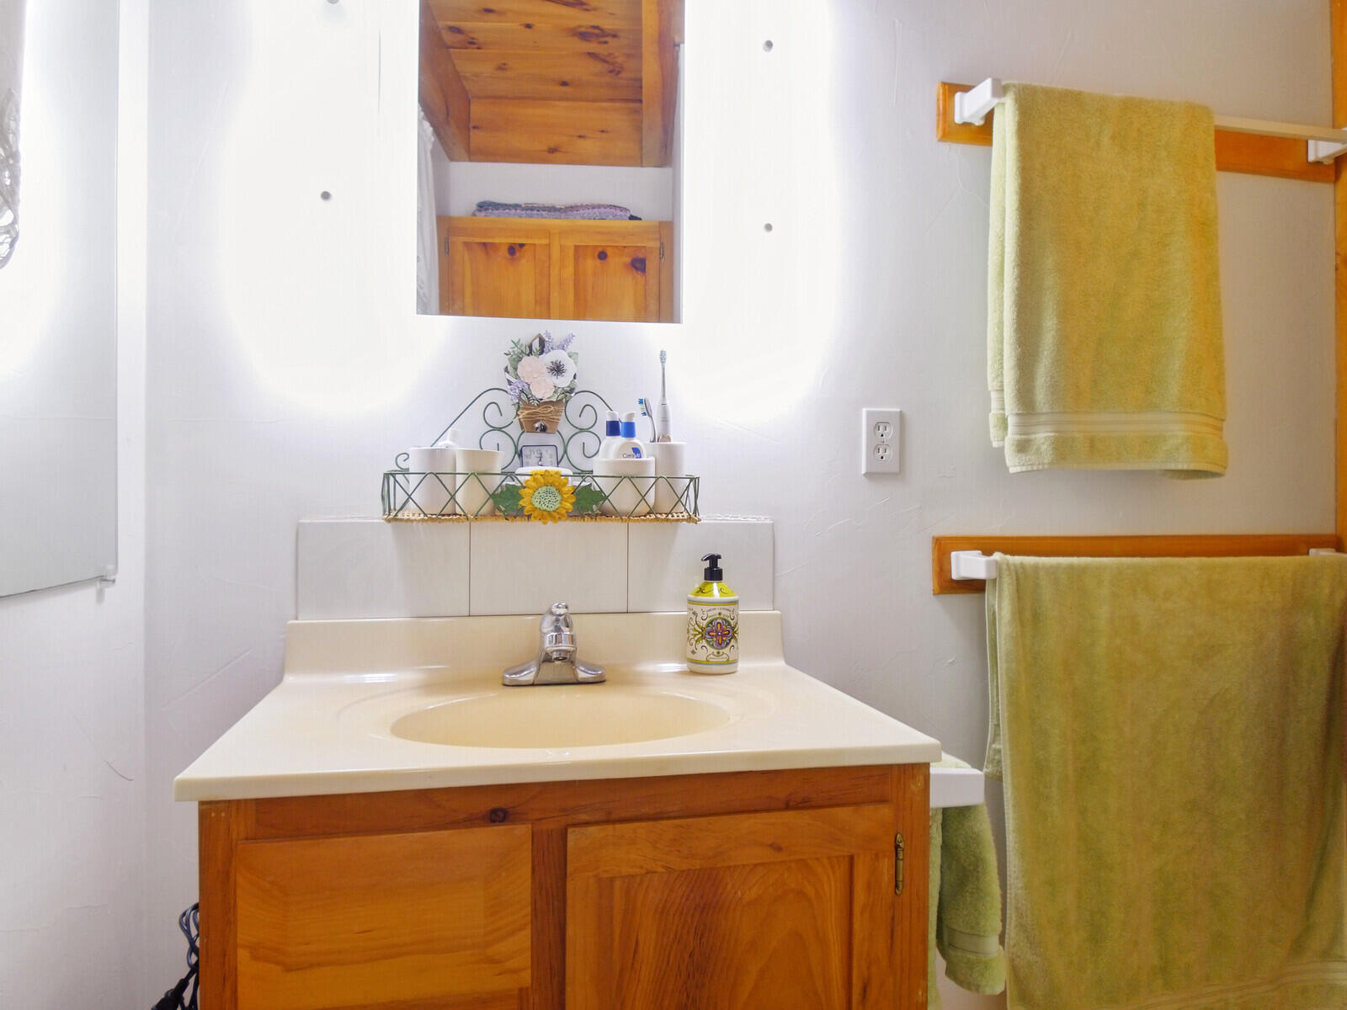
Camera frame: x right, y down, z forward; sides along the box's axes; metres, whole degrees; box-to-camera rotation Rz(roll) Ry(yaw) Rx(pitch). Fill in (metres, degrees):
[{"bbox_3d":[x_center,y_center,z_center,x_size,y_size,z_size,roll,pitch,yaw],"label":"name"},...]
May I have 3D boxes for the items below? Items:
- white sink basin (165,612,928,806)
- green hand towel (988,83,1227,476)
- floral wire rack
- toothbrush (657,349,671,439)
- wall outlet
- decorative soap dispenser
[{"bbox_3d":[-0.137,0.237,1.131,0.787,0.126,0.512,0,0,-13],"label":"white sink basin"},{"bbox_3d":[0.767,-0.384,1.515,0.442,0.658,0.080,0,0,-13],"label":"green hand towel"},{"bbox_3d":[-0.197,-0.079,1.321,0.468,0.211,0.113,0,0,-13],"label":"floral wire rack"},{"bbox_3d":[-0.014,-0.129,1.358,0.022,0.232,0.027,-1,3,-6],"label":"toothbrush"},{"bbox_3d":[0.367,-0.111,1.503,0.071,0.115,0.008,0,0,-13],"label":"wall outlet"},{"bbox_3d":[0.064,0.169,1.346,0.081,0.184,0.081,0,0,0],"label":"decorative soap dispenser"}]

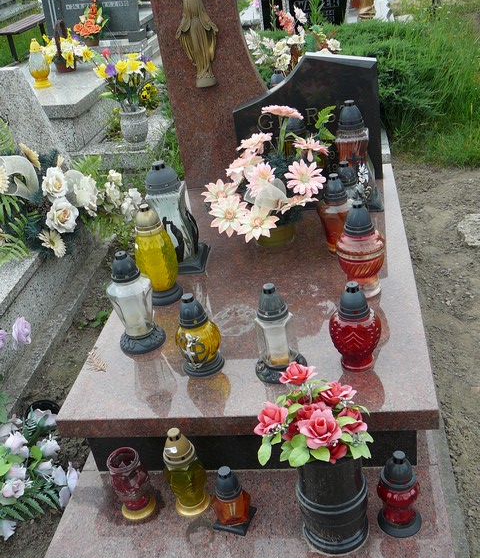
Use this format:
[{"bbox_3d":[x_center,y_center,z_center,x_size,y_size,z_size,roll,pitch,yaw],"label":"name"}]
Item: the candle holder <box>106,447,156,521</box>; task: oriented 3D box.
[{"bbox_3d":[-0.267,0.506,1.602,0.091,0.167,0.091,-4,28,11],"label":"candle holder"}]

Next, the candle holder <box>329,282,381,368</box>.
[{"bbox_3d":[0.285,0.114,1.602,0.128,0.229,0.128,-3,30,9],"label":"candle holder"}]

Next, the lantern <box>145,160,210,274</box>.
[{"bbox_3d":[-0.242,-0.229,2.263,0.207,0.378,0.207,-4,28,11],"label":"lantern"}]

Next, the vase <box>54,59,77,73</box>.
[{"bbox_3d":[-1.361,-1.703,5.117,0.173,0.118,0.173,-3,30,9],"label":"vase"}]

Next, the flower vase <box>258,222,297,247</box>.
[{"bbox_3d":[0.133,-0.191,2.374,0.148,0.095,0.148,-4,28,11],"label":"flower vase"}]

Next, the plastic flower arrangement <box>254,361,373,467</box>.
[{"bbox_3d":[0.154,0.278,1.325,0.258,0.222,0.247,-4,28,11],"label":"plastic flower arrangement"}]

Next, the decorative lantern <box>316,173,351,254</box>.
[{"bbox_3d":[0.327,-0.222,2.181,0.123,0.273,0.123,-4,28,11],"label":"decorative lantern"}]

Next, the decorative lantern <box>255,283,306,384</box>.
[{"bbox_3d":[0.091,0.124,1.636,0.136,0.248,0.136,-4,28,11],"label":"decorative lantern"}]

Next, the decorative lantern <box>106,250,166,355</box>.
[{"bbox_3d":[-0.297,0.057,1.809,0.138,0.282,0.138,-3,30,9],"label":"decorative lantern"}]

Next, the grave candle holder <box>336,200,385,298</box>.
[{"bbox_3d":[0.353,-0.093,1.898,0.139,0.279,0.139,-3,30,9],"label":"grave candle holder"}]

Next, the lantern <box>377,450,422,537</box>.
[{"bbox_3d":[0.354,0.467,1.441,0.099,0.206,0.099,-3,30,9],"label":"lantern"}]

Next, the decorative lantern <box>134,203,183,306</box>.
[{"bbox_3d":[-0.270,-0.083,2.058,0.131,0.323,0.131,-4,28,11],"label":"decorative lantern"}]

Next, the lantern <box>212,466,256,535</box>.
[{"bbox_3d":[-0.021,0.505,1.519,0.081,0.165,0.081,4,32,22],"label":"lantern"}]

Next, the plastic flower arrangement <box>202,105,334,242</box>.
[{"bbox_3d":[0.088,-0.325,2.187,0.443,0.469,0.381,-3,30,9],"label":"plastic flower arrangement"}]

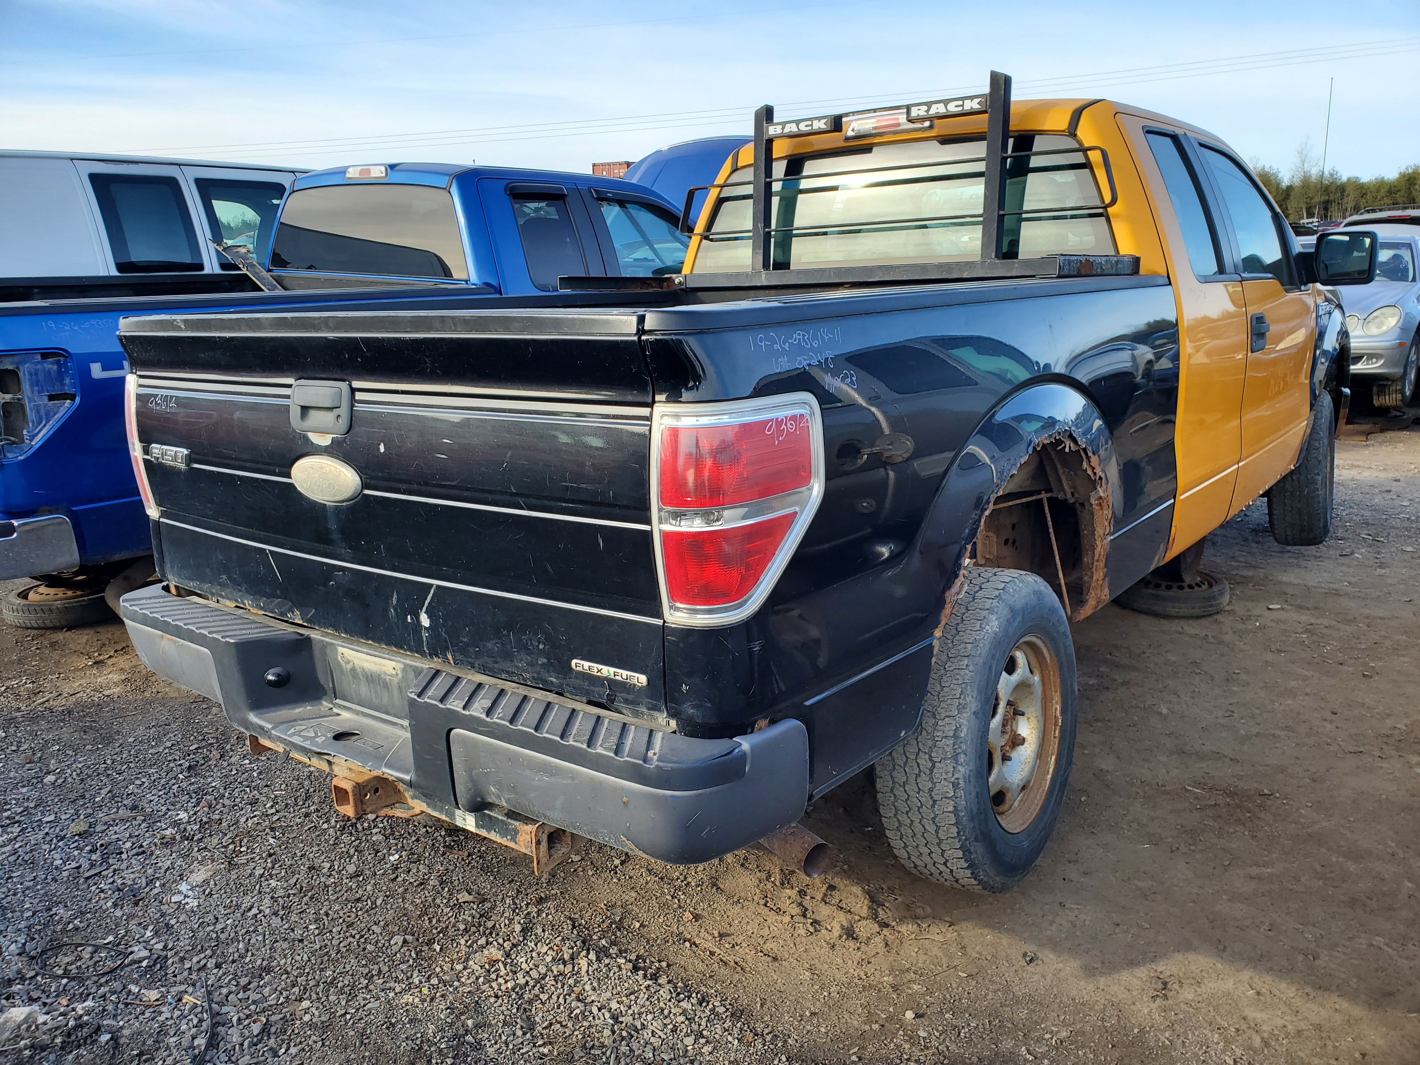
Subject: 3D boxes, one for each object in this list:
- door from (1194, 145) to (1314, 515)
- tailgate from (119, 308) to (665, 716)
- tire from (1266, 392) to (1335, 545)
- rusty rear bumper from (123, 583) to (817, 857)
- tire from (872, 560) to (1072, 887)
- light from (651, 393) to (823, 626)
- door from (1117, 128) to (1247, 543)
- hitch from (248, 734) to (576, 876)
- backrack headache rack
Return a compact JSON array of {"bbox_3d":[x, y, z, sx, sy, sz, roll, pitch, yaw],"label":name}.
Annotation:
[{"bbox_3d":[2.187,-0.835,4.295,0.283,1.356,1.275,8,17,37],"label":"door"},{"bbox_3d":[-0.694,-0.101,2.064,1.599,0.632,0.101,8,17,37],"label":"tailgate"},{"bbox_3d":[2.957,-0.325,5.345,0.246,0.772,0.772,10,18,41],"label":"tire"},{"bbox_3d":[-0.667,0.317,2.176,1.892,0.223,0.319,8,17,37],"label":"rusty rear bumper"},{"bbox_3d":[0.677,0.471,2.596,0.248,0.761,0.761,8,17,37],"label":"tire"},{"bbox_3d":[0.040,-0.040,1.585,0.162,0.344,0.243,8,17,37],"label":"light"},{"bbox_3d":[1.532,-0.627,3.478,0.278,1.351,0.880,8,17,37],"label":"door"},{"bbox_3d":[-0.641,0.494,2.235,1.022,0.162,0.268,8,17,37],"label":"hitch"},{"bbox_3d":[0.351,-1.063,3.256,1.700,0.597,0.688,8,17,37],"label":"backrack headache rack"}]

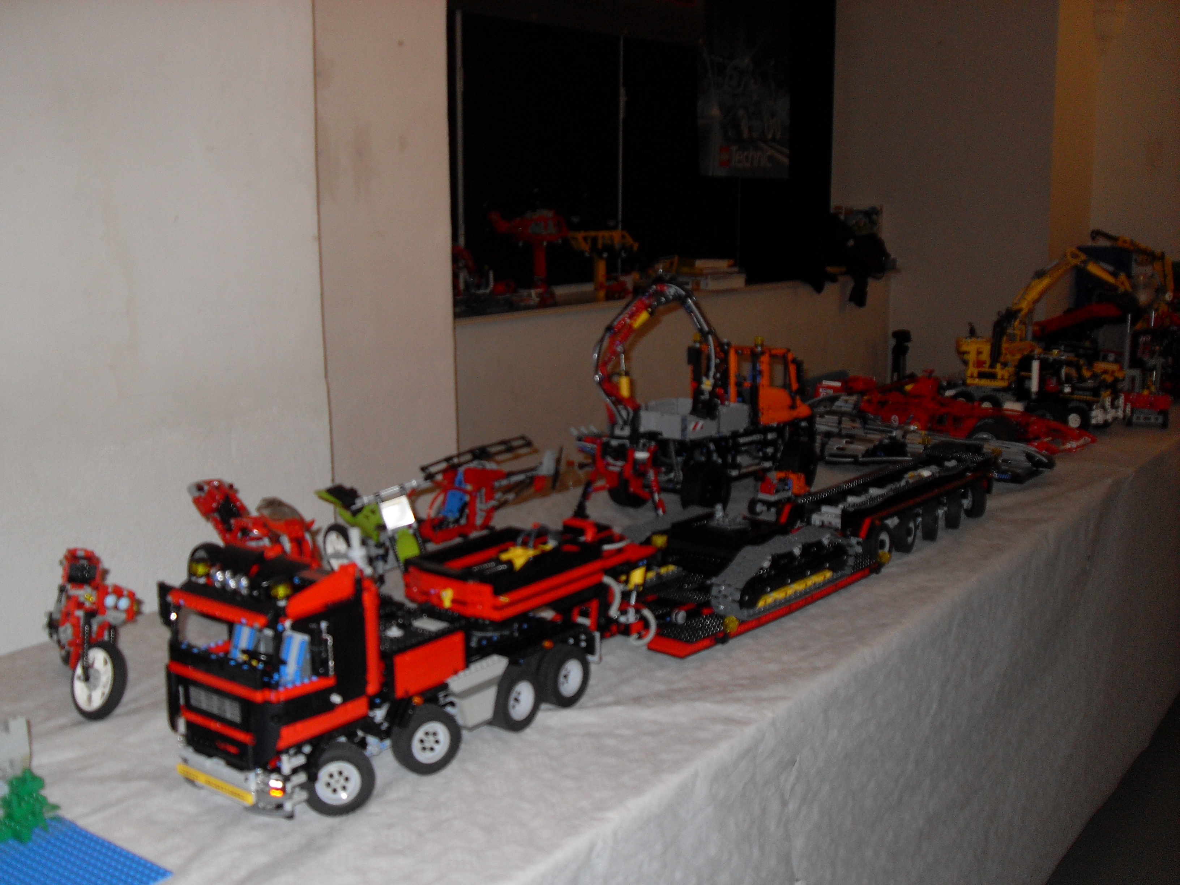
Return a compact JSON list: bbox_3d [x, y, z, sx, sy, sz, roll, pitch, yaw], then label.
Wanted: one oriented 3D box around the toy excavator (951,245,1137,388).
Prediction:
[{"bbox_3d":[1.135,-0.295,3.140,0.435,0.385,0.190,6,12,26],"label":"toy excavator"}]

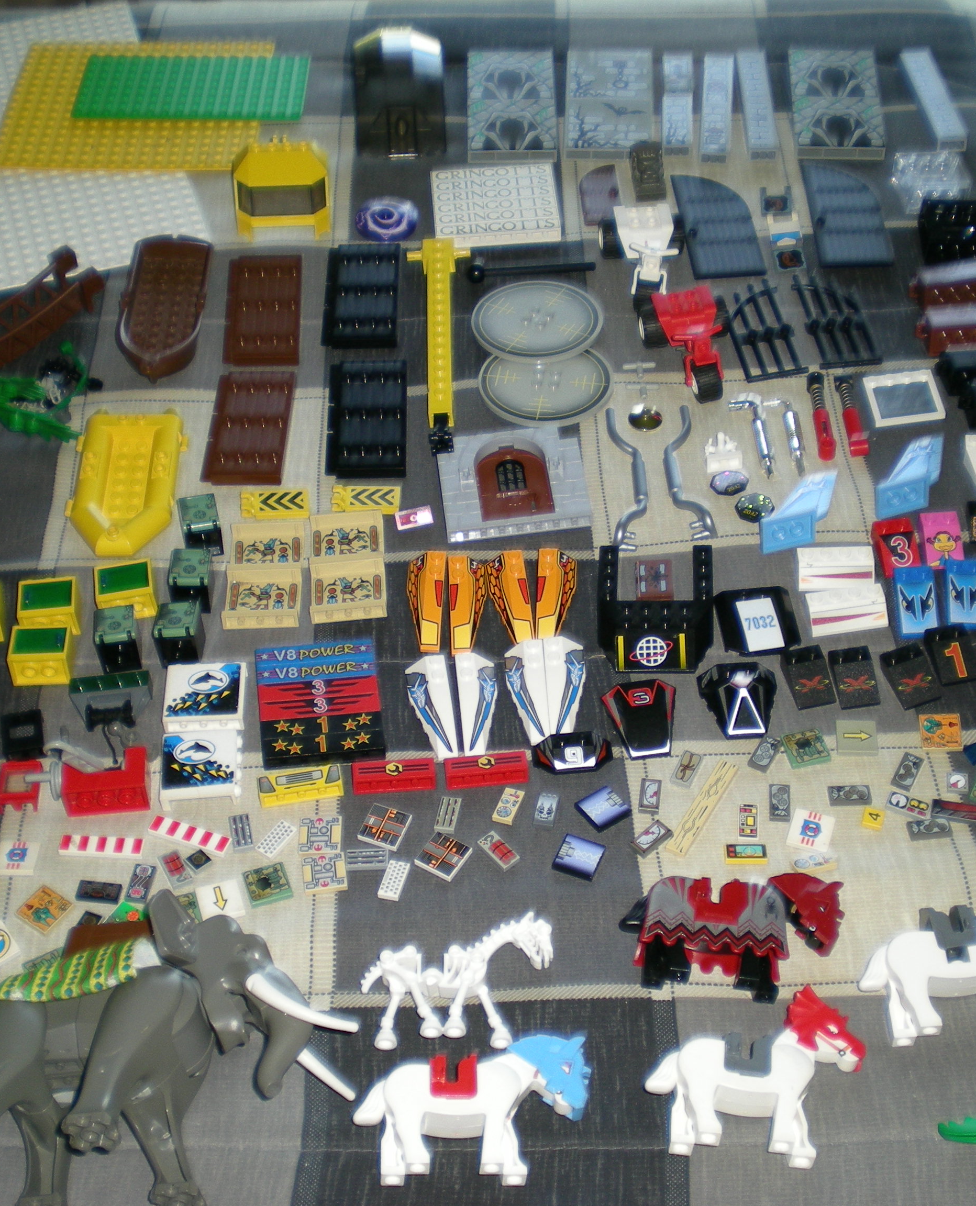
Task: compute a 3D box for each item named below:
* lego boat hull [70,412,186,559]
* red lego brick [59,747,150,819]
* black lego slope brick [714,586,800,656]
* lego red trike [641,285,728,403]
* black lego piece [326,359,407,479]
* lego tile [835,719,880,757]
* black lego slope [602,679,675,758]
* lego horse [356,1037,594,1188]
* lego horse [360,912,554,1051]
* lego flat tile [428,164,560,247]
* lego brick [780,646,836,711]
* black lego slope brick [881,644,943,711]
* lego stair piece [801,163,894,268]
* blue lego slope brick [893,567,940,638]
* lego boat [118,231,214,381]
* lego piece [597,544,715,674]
[{"bbox_3d":[-0.163,-0.055,0.800,0.049,0.015,0.090,-2,49,-1],"label":"lego boat hull"},{"bbox_3d":[-0.150,0.071,0.696,0.032,0.016,0.019,-5,50,-4],"label":"red lego brick"},{"bbox_3d":[0.115,0.007,0.745,0.033,0.011,0.030,-4,49,-3],"label":"black lego slope brick"},{"bbox_3d":[0.101,-0.124,0.844,0.045,0.029,0.066,-8,50,-7],"label":"lego red trike"},{"bbox_3d":[-0.057,-0.087,0.832,0.037,0.006,0.075,-1,49,-1],"label":"black lego piece"},{"bbox_3d":[0.148,0.054,0.707,0.016,0.003,0.016,2,46,5],"label":"lego tile"},{"bbox_3d":[0.064,0.048,0.719,0.032,0.010,0.031,-6,50,-5],"label":"black lego slope"},{"bbox_3d":[-0.005,0.170,0.601,0.081,0.017,0.052,0,49,0],"label":"lego horse"},{"bbox_3d":[-0.011,0.133,0.632,0.069,0.017,0.051,0,49,1],"label":"lego horse"},{"bbox_3d":[0.004,-0.209,0.928,0.064,0.007,0.052,-4,49,-1],"label":"lego flat tile"},{"bbox_3d":[0.133,0.030,0.731,0.016,0.011,0.024,-10,50,-8],"label":"lego brick"},{"bbox_3d":[0.173,0.030,0.722,0.016,0.011,0.024,-17,49,-10],"label":"black lego slope brick"},{"bbox_3d":[0.186,-0.201,0.914,0.036,0.006,0.080,-2,49,1],"label":"lego stair piece"},{"bbox_3d":[0.183,-0.001,0.752,0.016,0.011,0.032,-1,47,3],"label":"blue lego slope brick"},{"bbox_3d":[-0.160,-0.144,0.873,0.042,0.021,0.102,0,49,0],"label":"lego boat"},{"bbox_3d":[0.071,0.003,0.745,0.048,0.011,0.064,1,49,3],"label":"lego piece"}]

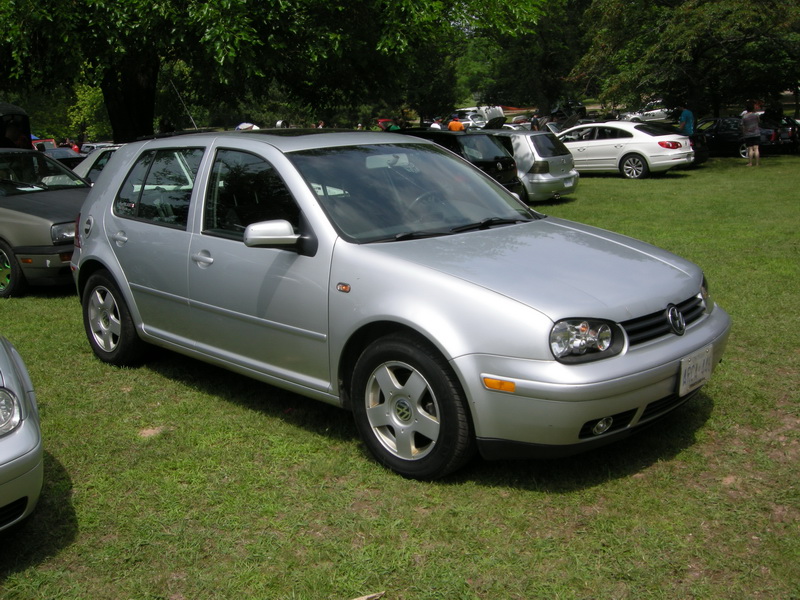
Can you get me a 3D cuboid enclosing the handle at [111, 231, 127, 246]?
[{"bbox_3d":[-1.630,-0.351,4.787,0.190,0.075,0.055,10,16,42],"label":"handle"}]

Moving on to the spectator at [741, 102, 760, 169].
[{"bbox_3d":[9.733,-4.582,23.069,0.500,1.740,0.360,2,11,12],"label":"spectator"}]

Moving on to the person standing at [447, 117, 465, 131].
[{"bbox_3d":[1.824,-5.131,27.178,0.550,1.750,0.360,-2,12,-5],"label":"person standing"}]

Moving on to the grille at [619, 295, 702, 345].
[{"bbox_3d":[1.099,0.073,3.404,0.120,0.125,0.740,11,16,42],"label":"grille"}]

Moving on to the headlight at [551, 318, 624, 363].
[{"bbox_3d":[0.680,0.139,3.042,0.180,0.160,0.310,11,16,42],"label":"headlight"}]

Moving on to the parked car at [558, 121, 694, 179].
[{"bbox_3d":[5.272,-3.945,21.734,4.800,1.420,1.855,9,15,38],"label":"parked car"}]

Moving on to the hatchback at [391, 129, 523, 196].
[{"bbox_3d":[0.170,-2.293,14.951,4.170,1.450,1.740,10,16,42],"label":"hatchback"}]

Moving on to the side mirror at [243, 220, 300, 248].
[{"bbox_3d":[-0.592,-0.299,3.787,0.130,0.130,0.240,10,16,42],"label":"side mirror"}]

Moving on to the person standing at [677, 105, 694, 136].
[{"bbox_3d":[7.751,-4.424,22.671,0.360,1.760,0.500,1,11,9],"label":"person standing"}]

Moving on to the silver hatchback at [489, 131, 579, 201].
[{"bbox_3d":[1.640,-2.830,17.450,4.150,1.440,1.735,9,14,38],"label":"silver hatchback"}]

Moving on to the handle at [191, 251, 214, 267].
[{"bbox_3d":[-1.016,-0.208,4.224,0.200,0.075,0.055,10,16,42],"label":"handle"}]

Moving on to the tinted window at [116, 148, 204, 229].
[{"bbox_3d":[-1.358,-0.647,4.680,0.830,0.450,0.060,10,-8,42],"label":"tinted window"}]

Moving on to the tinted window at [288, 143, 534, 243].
[{"bbox_3d":[0.078,-0.601,4.307,1.400,0.120,0.879,-12,46,-45],"label":"tinted window"}]

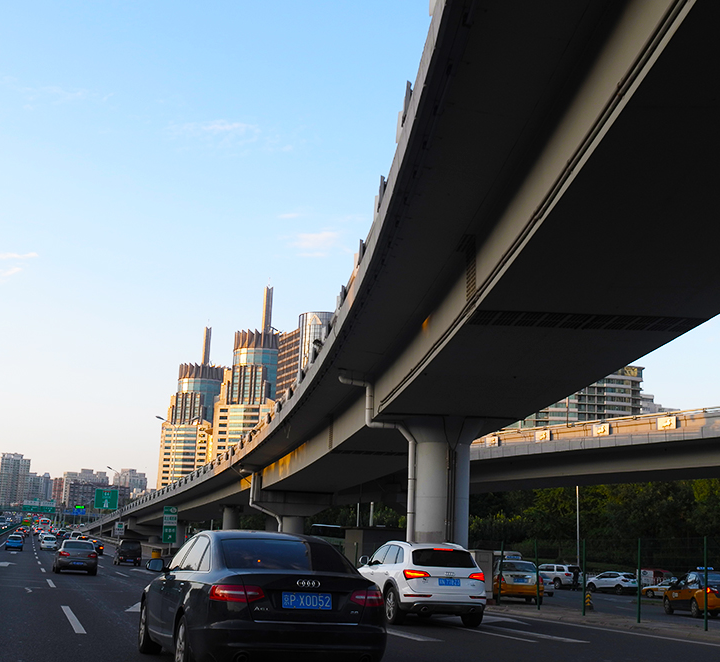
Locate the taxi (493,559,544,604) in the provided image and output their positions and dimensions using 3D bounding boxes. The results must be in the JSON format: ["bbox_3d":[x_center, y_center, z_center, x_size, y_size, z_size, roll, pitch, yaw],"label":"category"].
[{"bbox_3d":[5.460,8.838,35.464,1.760,1.530,4.500,2,-12,3],"label":"taxi"}]

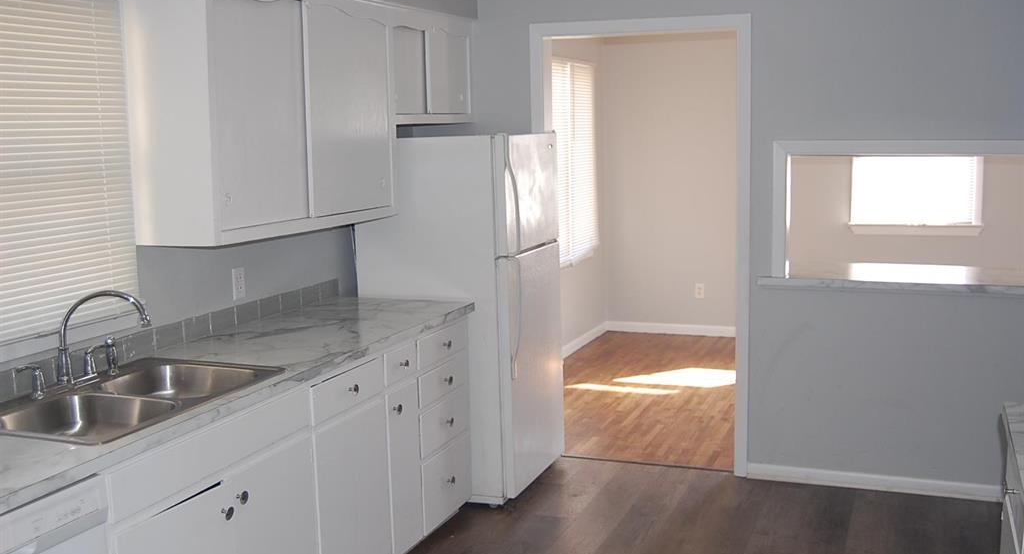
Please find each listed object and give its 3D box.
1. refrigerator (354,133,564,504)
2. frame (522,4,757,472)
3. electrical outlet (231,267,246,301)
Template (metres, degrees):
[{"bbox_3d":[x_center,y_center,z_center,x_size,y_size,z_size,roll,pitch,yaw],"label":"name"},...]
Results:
[{"bbox_3d":[-0.215,0.159,5.026,0.740,1.600,0.700,2,9,21],"label":"refrigerator"},{"bbox_3d":[0.604,-0.131,5.200,1.026,2.093,0.130,2,9,21],"label":"frame"},{"bbox_3d":[-0.992,0.026,4.061,0.010,0.115,0.072,2,9,21],"label":"electrical outlet"}]

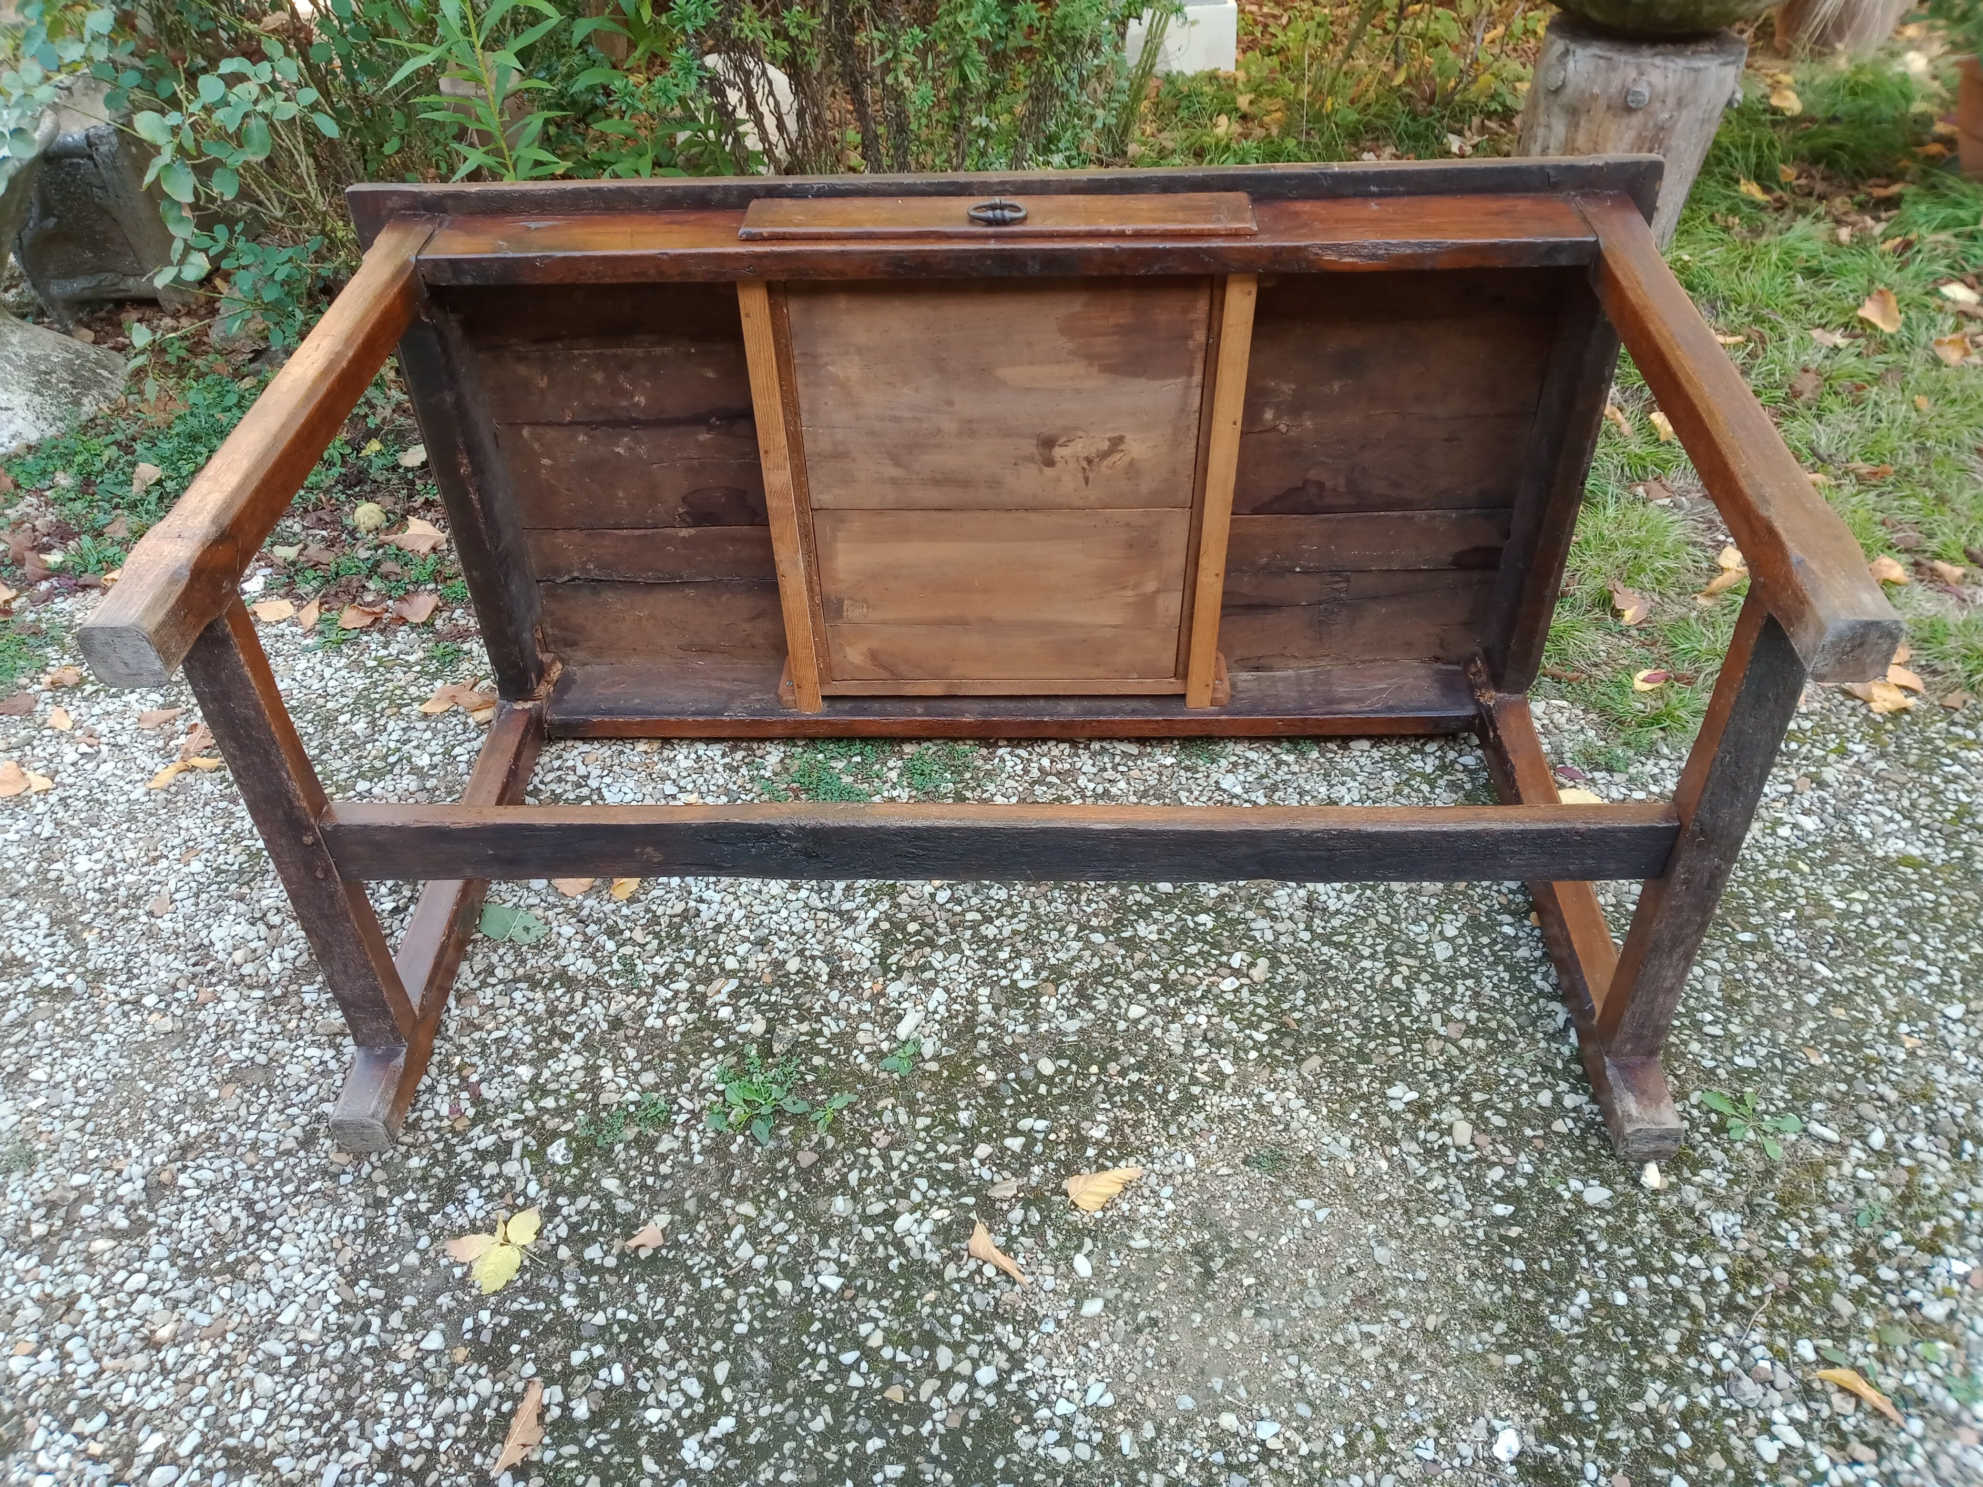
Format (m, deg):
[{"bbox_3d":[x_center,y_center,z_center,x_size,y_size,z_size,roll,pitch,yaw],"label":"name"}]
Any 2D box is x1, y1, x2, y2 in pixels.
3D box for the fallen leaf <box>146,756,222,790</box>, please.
[{"bbox_3d":[-1.040,0.036,1.992,0.090,0.022,0.032,-23,43,-23],"label":"fallen leaf"}]

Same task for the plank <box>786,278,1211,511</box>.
[{"bbox_3d":[0.009,-0.399,1.761,0.463,0.305,0.011,0,41,2],"label":"plank"}]

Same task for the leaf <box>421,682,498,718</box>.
[{"bbox_3d":[-0.716,-0.064,2.095,0.098,0.030,0.065,-3,39,-1],"label":"leaf"}]

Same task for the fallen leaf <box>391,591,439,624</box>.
[{"bbox_3d":[-0.875,-0.207,2.347,0.073,0.020,0.060,-12,39,-12],"label":"fallen leaf"}]

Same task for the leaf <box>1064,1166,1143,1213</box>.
[{"bbox_3d":[0.106,0.412,1.426,0.078,0.021,0.041,-9,38,-9],"label":"leaf"}]

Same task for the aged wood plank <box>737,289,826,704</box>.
[{"bbox_3d":[-0.241,-0.271,1.800,0.035,0.585,0.026,0,42,2],"label":"aged wood plank"}]

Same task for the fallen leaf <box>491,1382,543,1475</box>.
[{"bbox_3d":[-0.406,0.587,1.326,0.032,0.015,0.088,6,39,10],"label":"fallen leaf"}]

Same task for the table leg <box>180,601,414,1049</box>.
[{"bbox_3d":[-0.606,0.093,1.376,0.042,0.514,0.040,0,40,2],"label":"table leg"}]

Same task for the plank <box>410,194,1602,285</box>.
[{"bbox_3d":[0.005,-0.536,1.648,1.226,0.034,0.104,0,41,2],"label":"plank"}]

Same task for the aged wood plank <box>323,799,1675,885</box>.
[{"bbox_3d":[-0.002,0.090,1.391,1.193,0.075,0.028,0,42,2],"label":"aged wood plank"}]

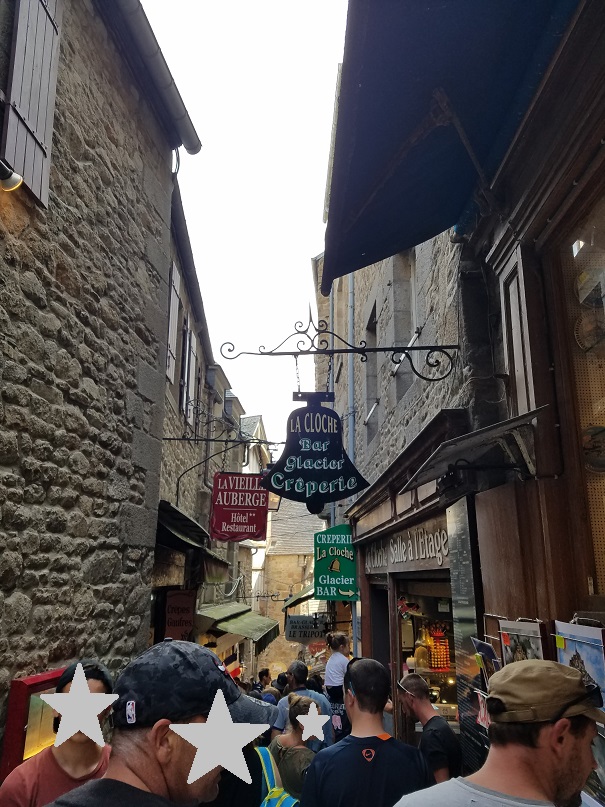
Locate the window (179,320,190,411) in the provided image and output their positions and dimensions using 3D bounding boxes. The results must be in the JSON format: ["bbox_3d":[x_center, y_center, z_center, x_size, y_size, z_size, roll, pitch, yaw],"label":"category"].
[{"bbox_3d":[-1.641,-0.508,8.441,0.050,1.380,0.480,0,-13,-4],"label":"window"}]

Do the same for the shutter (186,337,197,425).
[{"bbox_3d":[-1.727,-0.367,9.456,0.050,1.420,0.480,0,-13,-1],"label":"shutter"}]

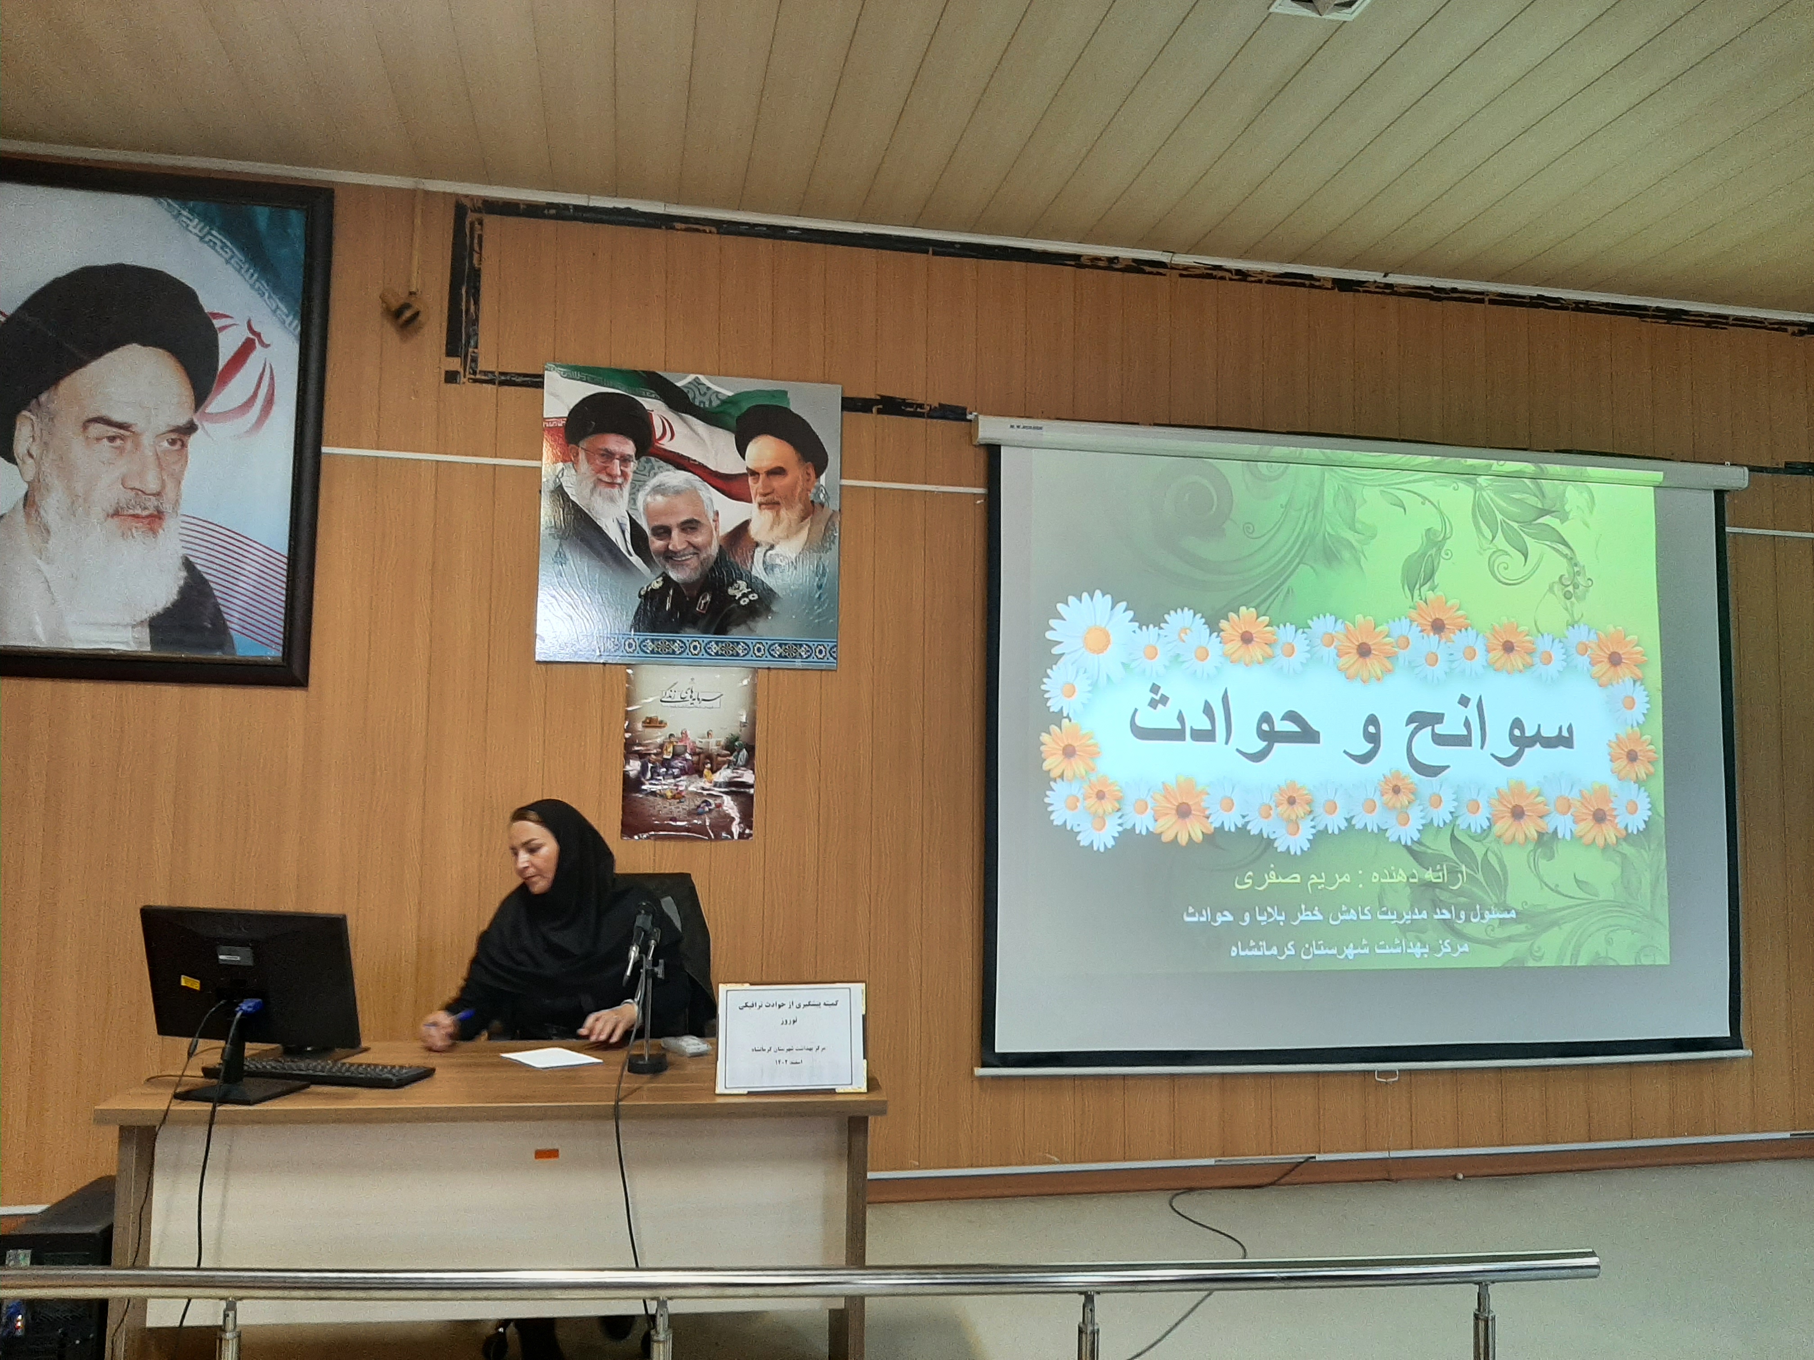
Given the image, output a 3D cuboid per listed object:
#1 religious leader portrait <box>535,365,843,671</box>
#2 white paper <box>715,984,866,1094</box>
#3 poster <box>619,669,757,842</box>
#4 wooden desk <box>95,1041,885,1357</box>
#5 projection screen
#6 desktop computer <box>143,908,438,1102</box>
[{"bbox_3d":[-0.711,-0.533,4.540,0.983,0.980,0.020,2,-5,-11],"label":"religious leader portrait"},{"bbox_3d":[-0.238,0.749,2.841,0.308,0.221,0.015,1,-20,-7],"label":"white paper"},{"bbox_3d":[-0.713,0.231,4.489,0.427,0.585,0.008,2,-5,-11],"label":"poster"},{"bbox_3d":[-0.832,1.230,2.974,1.516,0.748,0.670,1,-4,-6],"label":"wooden desk"},{"bbox_3d":[1.712,0.247,4.918,3.044,2.226,0.090,2,-5,-11],"label":"projection screen"},{"bbox_3d":[-1.304,0.656,2.837,0.522,0.361,0.352,0,-5,12],"label":"desktop computer"}]

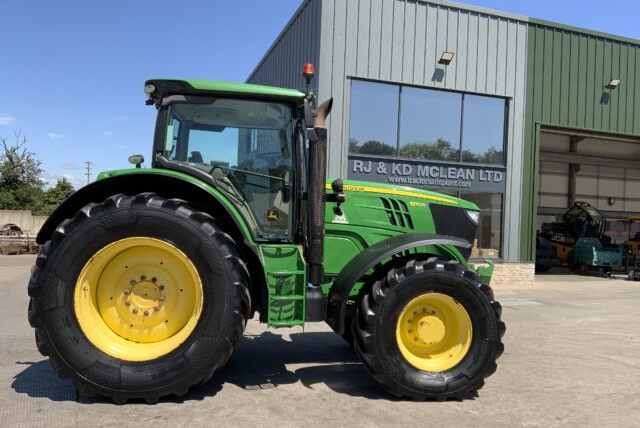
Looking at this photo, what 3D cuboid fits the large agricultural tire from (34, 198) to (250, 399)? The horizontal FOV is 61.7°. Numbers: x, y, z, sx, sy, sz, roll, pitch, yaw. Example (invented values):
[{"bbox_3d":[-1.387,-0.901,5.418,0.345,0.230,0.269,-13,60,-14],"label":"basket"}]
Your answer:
[{"bbox_3d":[-1.657,0.762,5.060,1.920,1.900,0.660,3,-1,-9],"label":"large agricultural tire"}]

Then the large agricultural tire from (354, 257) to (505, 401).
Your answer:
[{"bbox_3d":[1.107,1.175,5.530,1.460,1.440,0.550,3,-1,-8],"label":"large agricultural tire"}]

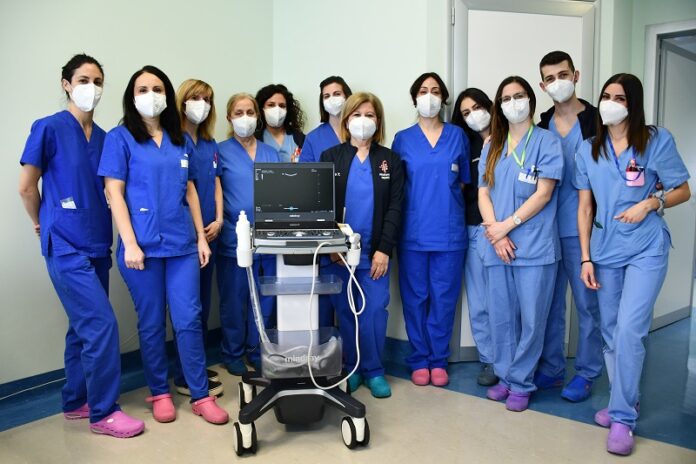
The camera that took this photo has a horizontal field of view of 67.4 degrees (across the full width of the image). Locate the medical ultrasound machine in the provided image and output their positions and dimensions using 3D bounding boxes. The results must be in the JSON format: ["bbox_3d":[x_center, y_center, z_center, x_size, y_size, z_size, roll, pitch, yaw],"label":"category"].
[{"bbox_3d":[-0.223,0.295,2.395,0.540,1.210,0.560,-1,5,-8],"label":"medical ultrasound machine"}]

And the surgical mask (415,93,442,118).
[{"bbox_3d":[0.428,-0.665,2.742,0.140,0.140,0.090,1,5,8],"label":"surgical mask"}]

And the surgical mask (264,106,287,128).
[{"bbox_3d":[-0.443,-0.704,3.210,0.134,0.117,0.085,-3,6,-22],"label":"surgical mask"}]

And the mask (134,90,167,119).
[{"bbox_3d":[-0.946,-0.611,2.500,0.147,0.122,0.088,-3,6,-25],"label":"mask"}]

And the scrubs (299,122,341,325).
[{"bbox_3d":[-0.097,0.043,3.065,0.460,1.360,0.280,-1,5,-15],"label":"scrubs"}]

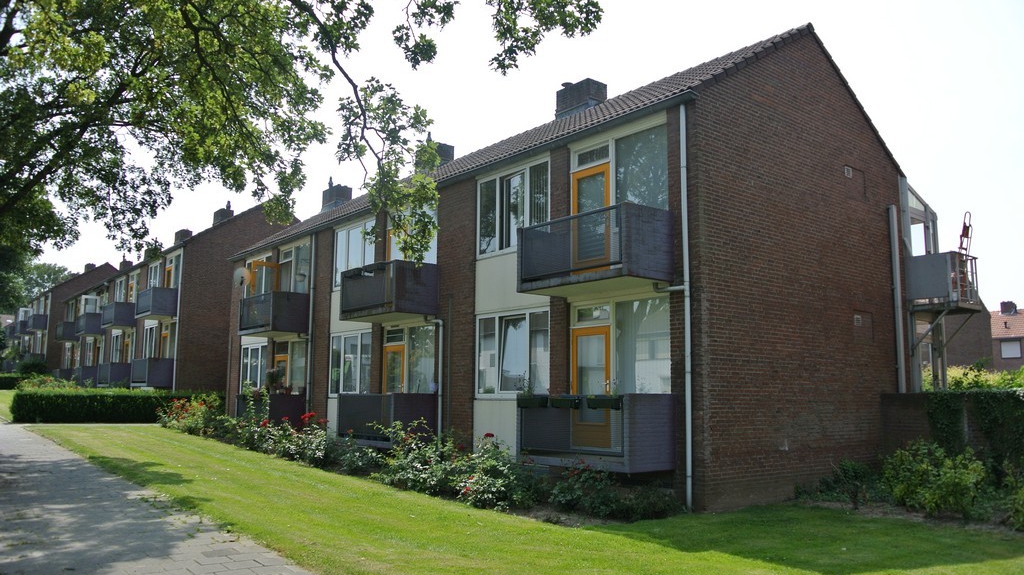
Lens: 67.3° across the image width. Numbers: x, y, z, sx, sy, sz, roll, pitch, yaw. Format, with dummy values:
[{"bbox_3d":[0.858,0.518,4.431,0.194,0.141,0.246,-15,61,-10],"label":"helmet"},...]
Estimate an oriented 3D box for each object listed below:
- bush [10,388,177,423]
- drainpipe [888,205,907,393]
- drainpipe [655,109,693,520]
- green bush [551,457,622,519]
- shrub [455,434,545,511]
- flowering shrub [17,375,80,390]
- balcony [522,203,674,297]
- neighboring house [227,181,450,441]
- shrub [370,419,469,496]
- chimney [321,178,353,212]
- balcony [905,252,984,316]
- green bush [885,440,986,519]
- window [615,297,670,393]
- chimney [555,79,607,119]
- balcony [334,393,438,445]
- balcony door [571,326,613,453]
[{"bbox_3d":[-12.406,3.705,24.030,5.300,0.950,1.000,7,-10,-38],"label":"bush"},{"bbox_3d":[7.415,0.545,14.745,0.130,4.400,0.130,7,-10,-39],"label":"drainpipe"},{"bbox_3d":[2.342,0.208,11.381,0.100,5.950,0.620,7,-10,-39],"label":"drainpipe"},{"bbox_3d":[0.998,2.693,10.300,0.770,0.750,0.850,7,-10,-38],"label":"green bush"},{"bbox_3d":[-0.202,2.708,11.656,1.150,1.000,1.300,7,-10,-39],"label":"shrub"},{"bbox_3d":[-22.899,4.992,38.391,1.300,0.980,13.000,7,-10,-38],"label":"flowering shrub"},{"bbox_3d":[1.257,-0.536,12.185,0.950,1.120,2.500,7,-10,-39],"label":"balcony"},{"bbox_3d":[-3.007,0.478,22.784,7.300,8.500,12.900,7,-10,-39],"label":"neighboring house"},{"bbox_3d":[-1.542,2.854,13.267,1.300,1.150,1.550,7,-10,-39],"label":"shrub"},{"bbox_3d":[-6.320,-3.287,27.990,0.680,1.250,1.080,7,-10,-39],"label":"chimney"},{"bbox_3d":[8.577,-0.024,15.221,1.320,1.150,0.830,7,-10,-38],"label":"balcony"},{"bbox_3d":[5.872,2.639,10.759,1.150,1.020,1.300,7,-10,-39],"label":"green bush"},{"bbox_3d":[2.072,0.909,11.898,0.080,1.510,1.180,7,-10,-38],"label":"window"},{"bbox_3d":[1.638,-4.350,18.155,0.600,0.760,1.090,7,-10,-38],"label":"chimney"},{"bbox_3d":[-2.788,2.837,16.619,0.970,1.060,2.460,7,-10,-38],"label":"balcony"},{"bbox_3d":[1.329,1.658,12.693,0.070,2.010,0.910,7,-10,-38],"label":"balcony door"}]

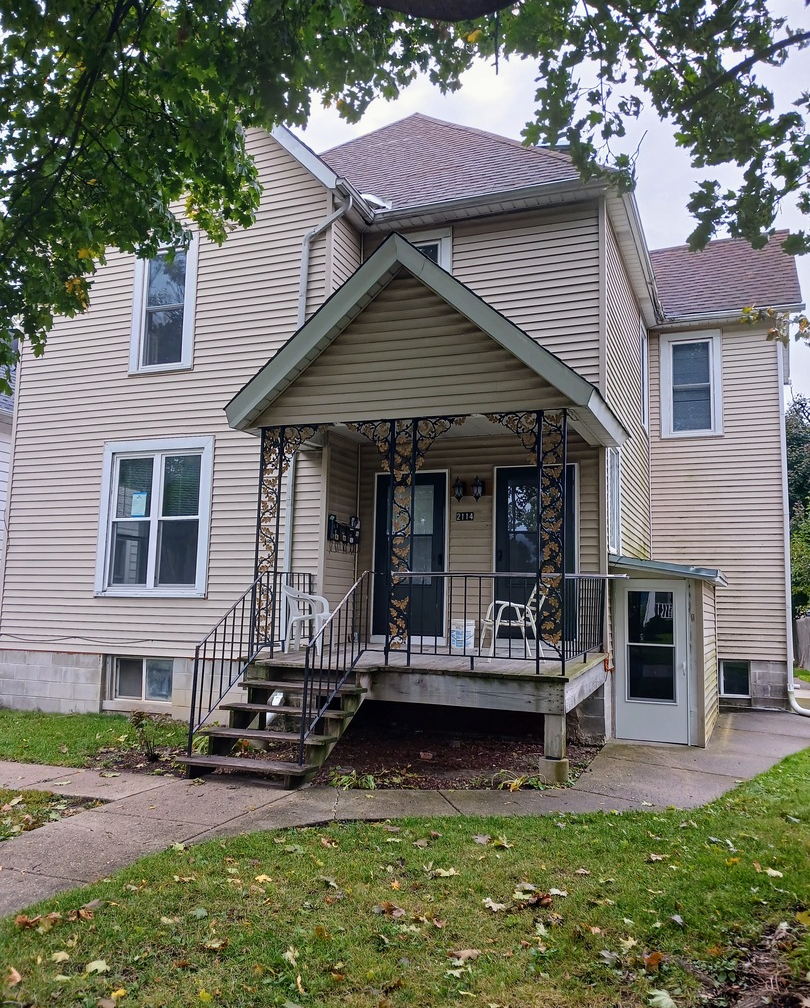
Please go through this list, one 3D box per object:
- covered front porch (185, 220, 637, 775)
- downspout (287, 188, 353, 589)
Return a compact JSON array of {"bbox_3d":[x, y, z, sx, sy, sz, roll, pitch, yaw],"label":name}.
[{"bbox_3d":[0.058,-0.072,8.437,3.840,5.150,3.680,-2,-8,22],"label":"covered front porch"},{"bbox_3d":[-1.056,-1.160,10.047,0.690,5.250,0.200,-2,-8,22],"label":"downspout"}]

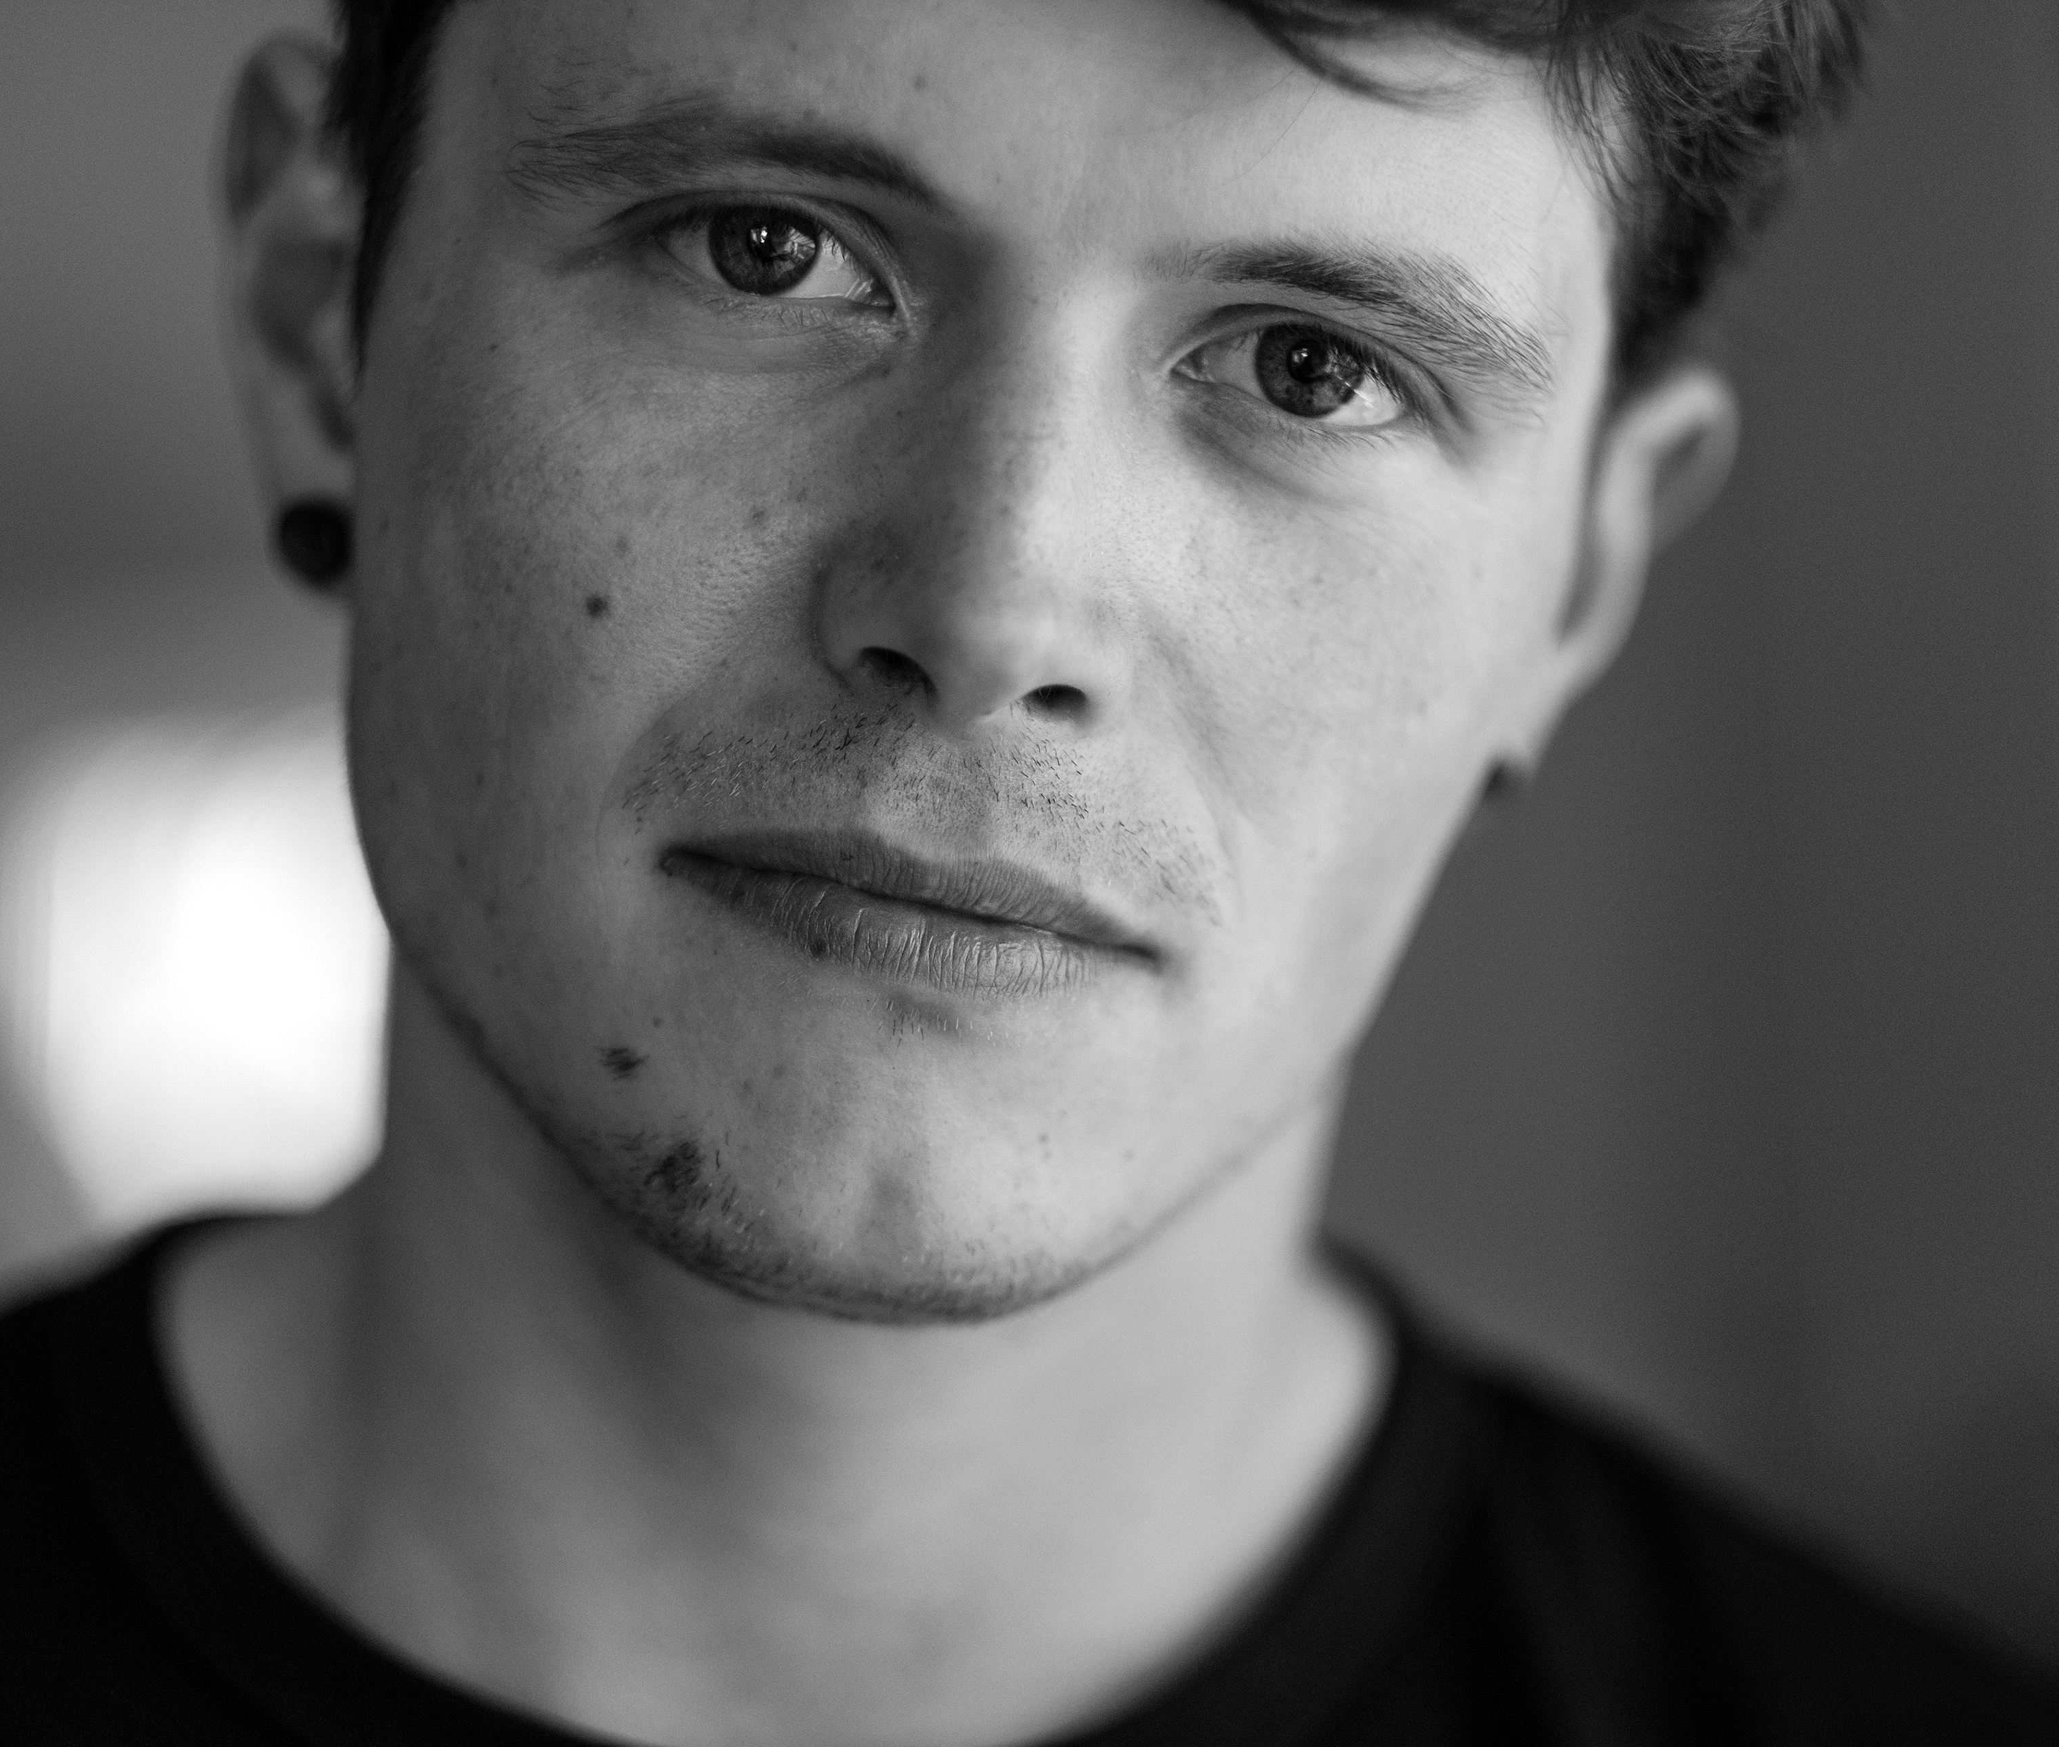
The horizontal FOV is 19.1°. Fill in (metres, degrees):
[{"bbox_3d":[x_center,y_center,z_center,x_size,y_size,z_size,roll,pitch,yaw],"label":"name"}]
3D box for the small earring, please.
[{"bbox_3d":[-0.089,-0.041,0.765,0.011,0.011,0.008,7,9,39],"label":"small earring"}]

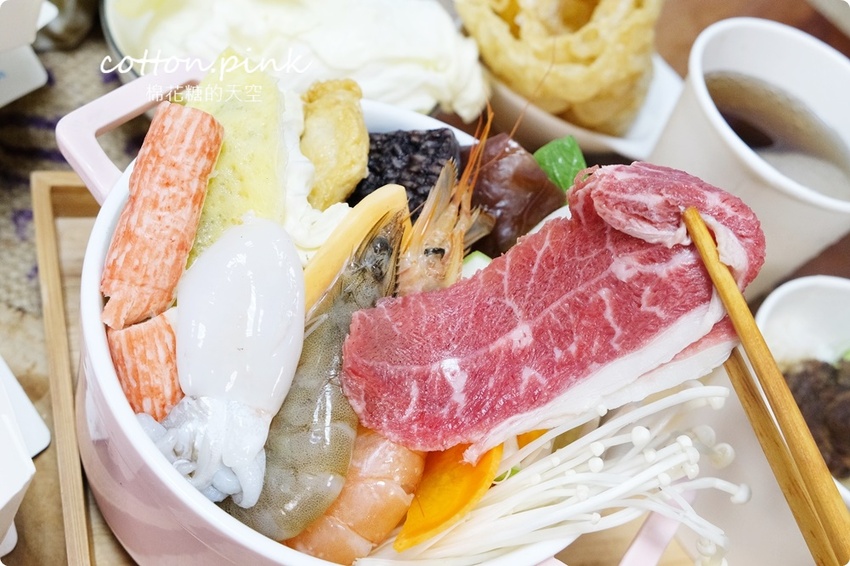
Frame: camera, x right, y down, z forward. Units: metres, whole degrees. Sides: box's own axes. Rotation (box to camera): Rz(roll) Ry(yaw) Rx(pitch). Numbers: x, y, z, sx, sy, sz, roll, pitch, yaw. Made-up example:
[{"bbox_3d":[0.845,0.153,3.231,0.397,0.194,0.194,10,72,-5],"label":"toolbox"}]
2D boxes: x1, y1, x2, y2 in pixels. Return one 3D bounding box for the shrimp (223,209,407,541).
[{"bbox_3d":[-0.027,0.023,0.266,0.028,0.020,0.100,22,61,-4],"label":"shrimp"}]

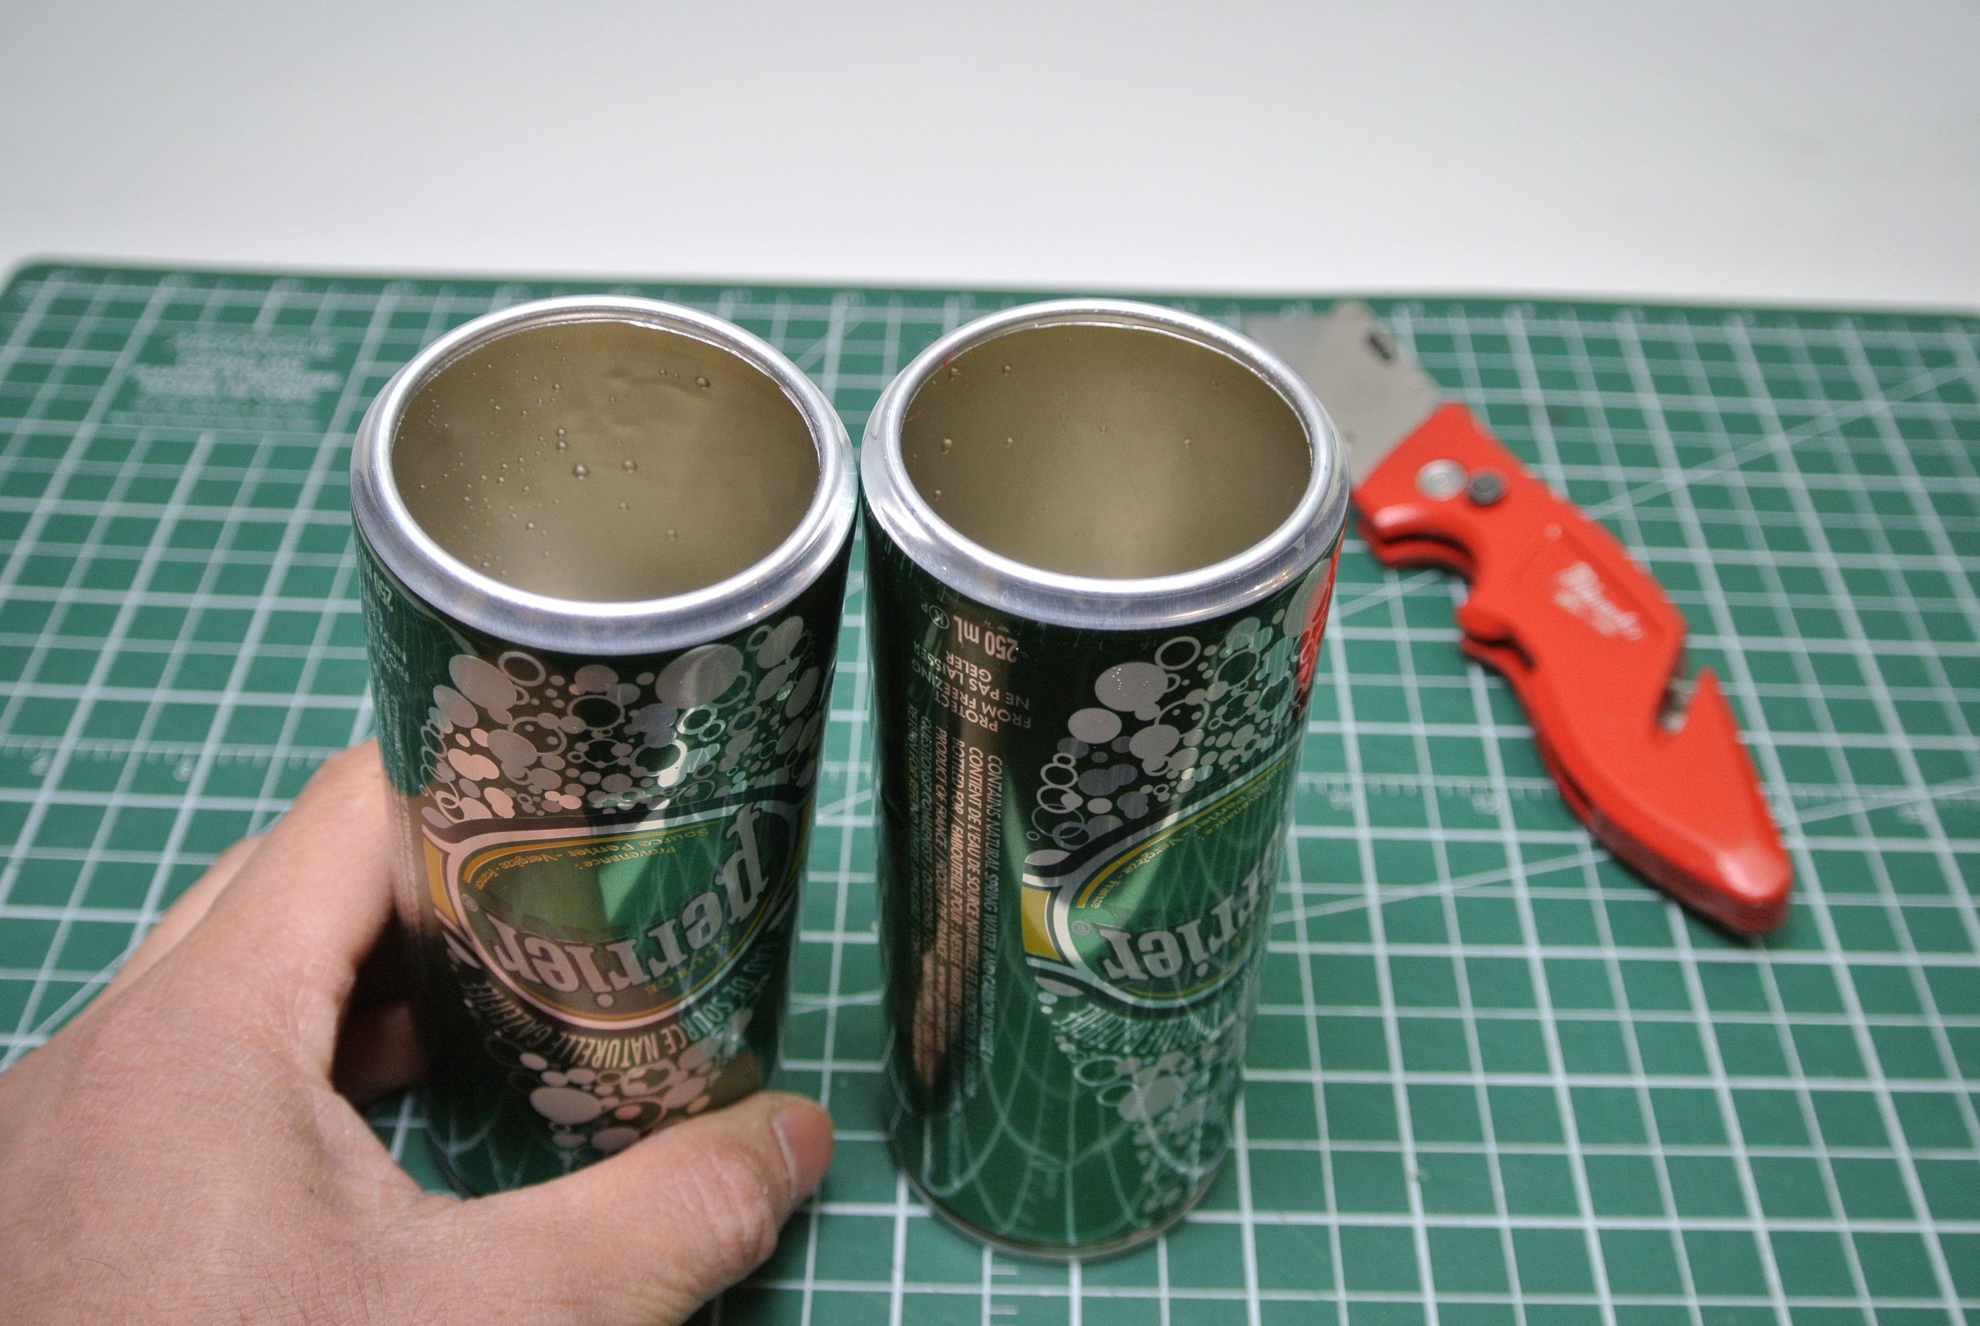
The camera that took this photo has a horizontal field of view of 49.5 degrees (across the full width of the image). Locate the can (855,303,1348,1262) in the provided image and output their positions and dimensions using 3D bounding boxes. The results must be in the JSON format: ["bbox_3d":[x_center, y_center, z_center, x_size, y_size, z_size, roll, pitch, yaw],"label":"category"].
[{"bbox_3d":[0.011,0.021,0.284,0.053,0.132,0.053,1,44,-1],"label":"can"}]

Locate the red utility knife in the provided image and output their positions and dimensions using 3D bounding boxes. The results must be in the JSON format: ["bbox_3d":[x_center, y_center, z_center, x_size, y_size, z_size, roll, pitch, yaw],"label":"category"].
[{"bbox_3d":[0.099,-0.019,0.411,0.040,0.017,0.181,-14,46,-16],"label":"red utility knife"}]

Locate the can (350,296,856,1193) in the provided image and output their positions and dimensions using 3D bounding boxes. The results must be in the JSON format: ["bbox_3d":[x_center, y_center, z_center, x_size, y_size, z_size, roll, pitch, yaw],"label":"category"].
[{"bbox_3d":[-0.051,0.020,0.280,0.053,0.132,0.053,6,47,-6],"label":"can"}]

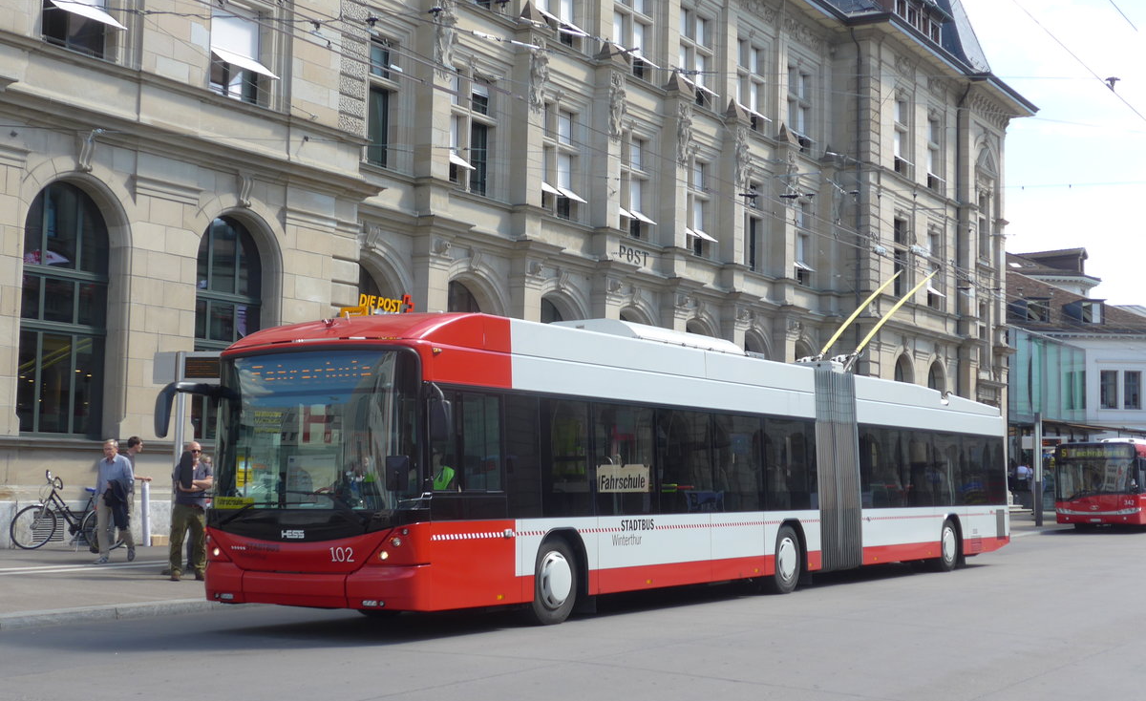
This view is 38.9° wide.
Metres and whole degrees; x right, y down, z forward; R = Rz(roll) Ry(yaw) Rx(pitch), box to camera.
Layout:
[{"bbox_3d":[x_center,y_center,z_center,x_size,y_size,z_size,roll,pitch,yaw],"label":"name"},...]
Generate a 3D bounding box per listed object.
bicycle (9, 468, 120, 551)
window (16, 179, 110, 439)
[{"bbox_3d":[-7.724,2.438,24.800,1.780,1.200,0.600,2,-5,-7],"label":"bicycle"},{"bbox_3d":[-8.404,-0.698,26.433,0.300,4.220,2.200,-2,-5,31],"label":"window"}]

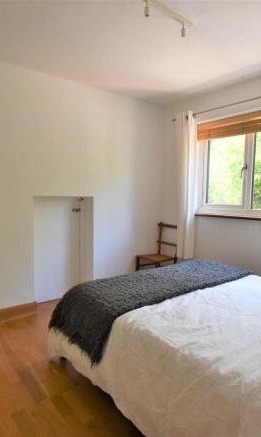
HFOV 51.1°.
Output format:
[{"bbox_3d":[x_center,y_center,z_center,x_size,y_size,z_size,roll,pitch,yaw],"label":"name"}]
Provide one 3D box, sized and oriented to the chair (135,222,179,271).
[{"bbox_3d":[0.358,0.498,3.400,0.440,0.850,0.400,-2,6,-39],"label":"chair"}]

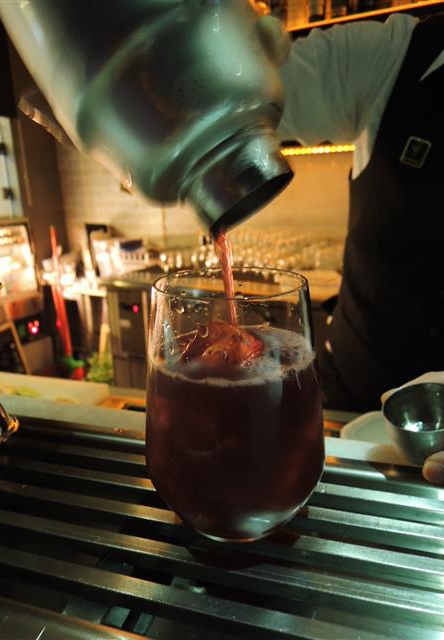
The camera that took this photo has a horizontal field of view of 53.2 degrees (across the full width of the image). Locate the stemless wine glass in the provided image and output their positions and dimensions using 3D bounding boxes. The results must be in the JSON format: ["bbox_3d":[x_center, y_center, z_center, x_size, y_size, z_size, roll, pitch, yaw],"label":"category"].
[{"bbox_3d":[0.006,0.042,0.210,0.086,0.122,0.086,-2,17,0],"label":"stemless wine glass"}]

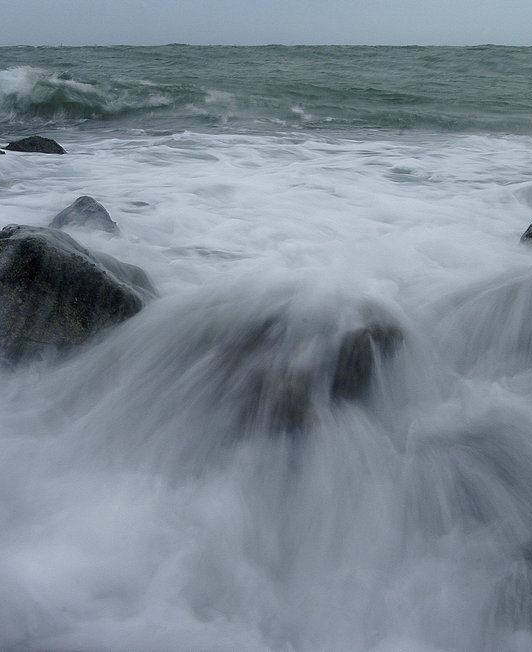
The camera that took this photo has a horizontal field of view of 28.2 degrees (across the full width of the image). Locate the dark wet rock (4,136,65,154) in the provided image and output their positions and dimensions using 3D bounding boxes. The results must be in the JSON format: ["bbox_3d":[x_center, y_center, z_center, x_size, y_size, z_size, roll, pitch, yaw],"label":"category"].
[{"bbox_3d":[-3.621,-2.804,16.560,0.932,0.309,0.699,-3,15,-12],"label":"dark wet rock"}]

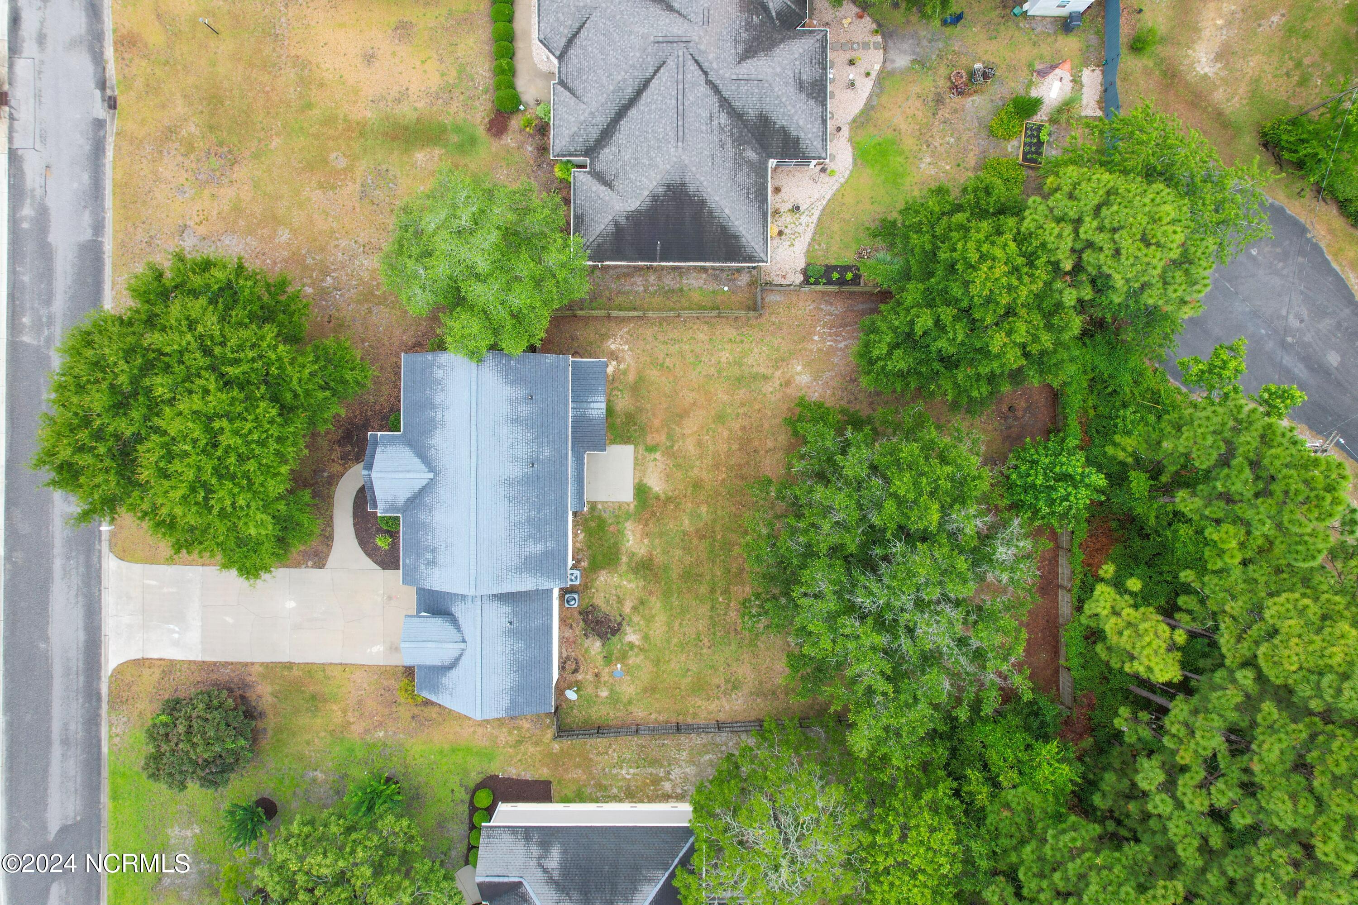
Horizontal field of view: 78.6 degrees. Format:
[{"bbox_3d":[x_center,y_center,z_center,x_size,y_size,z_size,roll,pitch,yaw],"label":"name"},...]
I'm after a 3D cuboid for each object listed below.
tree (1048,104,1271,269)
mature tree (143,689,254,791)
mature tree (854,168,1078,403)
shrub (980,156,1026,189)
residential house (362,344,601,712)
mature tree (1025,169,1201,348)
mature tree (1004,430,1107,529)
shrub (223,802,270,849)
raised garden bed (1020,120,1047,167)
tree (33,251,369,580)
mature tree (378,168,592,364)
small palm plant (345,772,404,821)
[{"bbox_3d":[25.500,-13.900,45.700,10.400,9.500,8.800,0,91,-1],"label":"tree"},{"bbox_3d":[-28.100,16.800,48.500,6.200,3.200,5.700,0,91,-1],"label":"mature tree"},{"bbox_3d":[15.600,-8.800,44.800,11.500,11.000,12.400,0,91,-1],"label":"mature tree"},{"bbox_3d":[19.614,-16.795,50.219,2.696,1.600,2.354,0,92,0],"label":"shrub"},{"bbox_3d":[-11.238,4.788,48.715,13.996,5.900,21.247,0,92,0],"label":"residential house"},{"bbox_3d":[22.105,-9.949,44.472,8.961,13.500,9.013,0,92,0],"label":"mature tree"},{"bbox_3d":[21.619,1.552,48.568,5.838,6.000,5.605,0,92,0],"label":"mature tree"},{"bbox_3d":[-24.970,21.650,48.750,2.650,2.900,2.650,0,91,-1],"label":"shrub"},{"bbox_3d":[21.360,-18.560,50.020,1.330,0.370,2.460,8,91,-1],"label":"raised garden bed"},{"bbox_3d":[-26.470,-2.050,45.709,18.567,11.500,18.206,0,92,0],"label":"tree"},{"bbox_3d":[-10.400,-10.150,45.100,10.700,9.500,10.000,0,91,-1],"label":"mature tree"},{"bbox_3d":[-18.401,20.891,50.749,3.420,2.800,3.025,0,92,0],"label":"small palm plant"}]

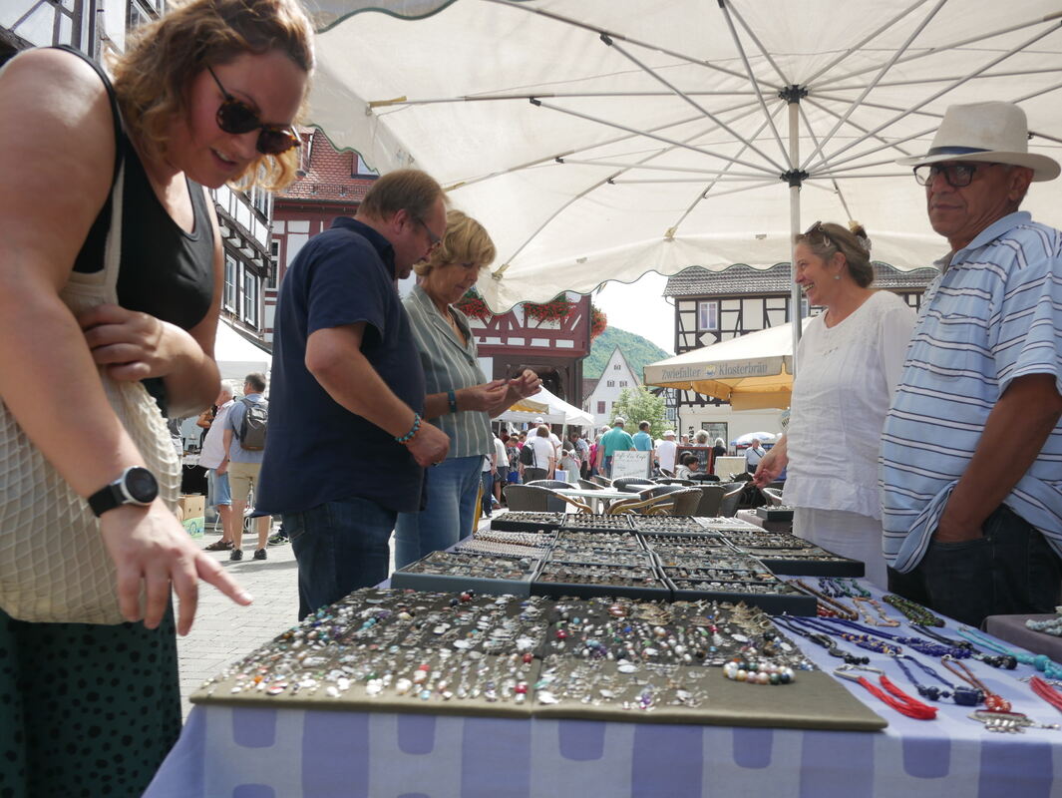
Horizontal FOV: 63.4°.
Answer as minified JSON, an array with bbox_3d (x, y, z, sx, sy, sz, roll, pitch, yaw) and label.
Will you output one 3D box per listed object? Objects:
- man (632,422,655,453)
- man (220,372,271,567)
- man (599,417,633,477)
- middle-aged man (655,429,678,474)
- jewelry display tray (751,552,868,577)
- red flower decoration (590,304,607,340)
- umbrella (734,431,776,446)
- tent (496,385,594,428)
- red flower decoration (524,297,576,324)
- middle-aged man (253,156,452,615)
[{"bbox_3d":[2.404,1.363,18.500,0.530,1.771,0.350,0,-4,14],"label":"man"},{"bbox_3d":[-2.685,0.643,8.150,0.550,1.765,0.420,2,-4,-27],"label":"man"},{"bbox_3d":[1.736,1.266,17.300,0.660,1.806,0.400,0,-4,6],"label":"man"},{"bbox_3d":[2.888,1.455,18.300,0.480,1.571,0.360,0,-4,14],"label":"middle-aged man"},{"bbox_3d":[0.674,0.411,2.200,0.250,0.034,0.310,0,-4,4],"label":"jewelry display tray"},{"bbox_3d":[2.312,-2.635,29.300,0.550,1.100,1.400,1,-4,-7],"label":"red flower decoration"},{"bbox_3d":[8.236,2.189,31.000,2.150,1.966,2.150,0,-4,0],"label":"umbrella"},{"bbox_3d":[0.000,1.038,24.900,3.000,3.255,3.000,-1,-4,19],"label":"tent"},{"bbox_3d":[0.613,-2.919,27.800,1.700,1.000,0.500,1,-4,-7],"label":"red flower decoration"},{"bbox_3d":[-0.433,0.309,2.050,0.460,1.710,0.530,2,-4,-16],"label":"middle-aged man"}]

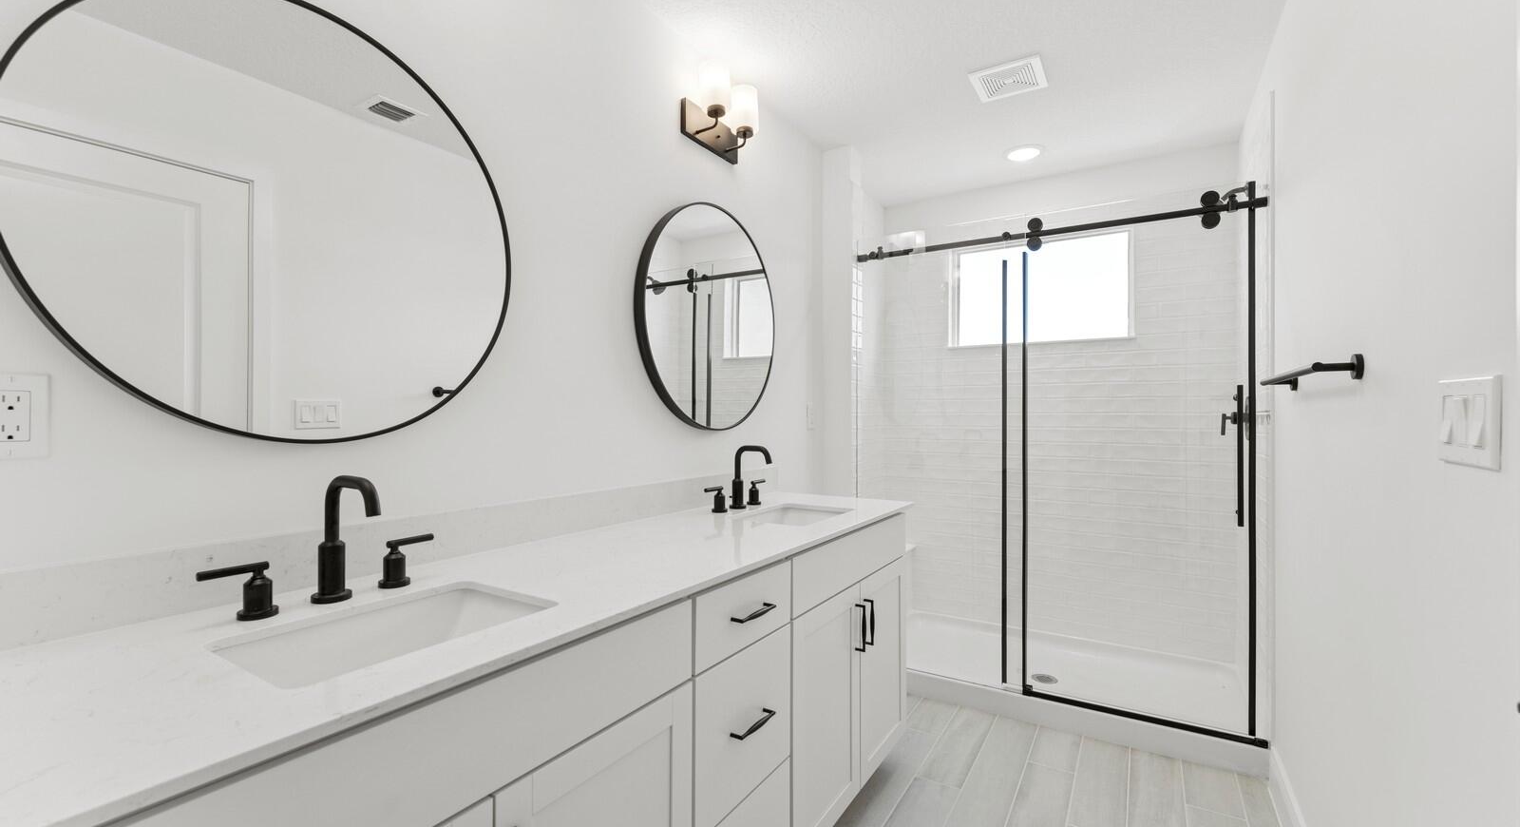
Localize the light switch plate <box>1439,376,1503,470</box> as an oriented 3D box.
[{"bbox_3d":[0.928,0.011,0.776,0.008,0.114,0.168,0,0,33],"label":"light switch plate"}]

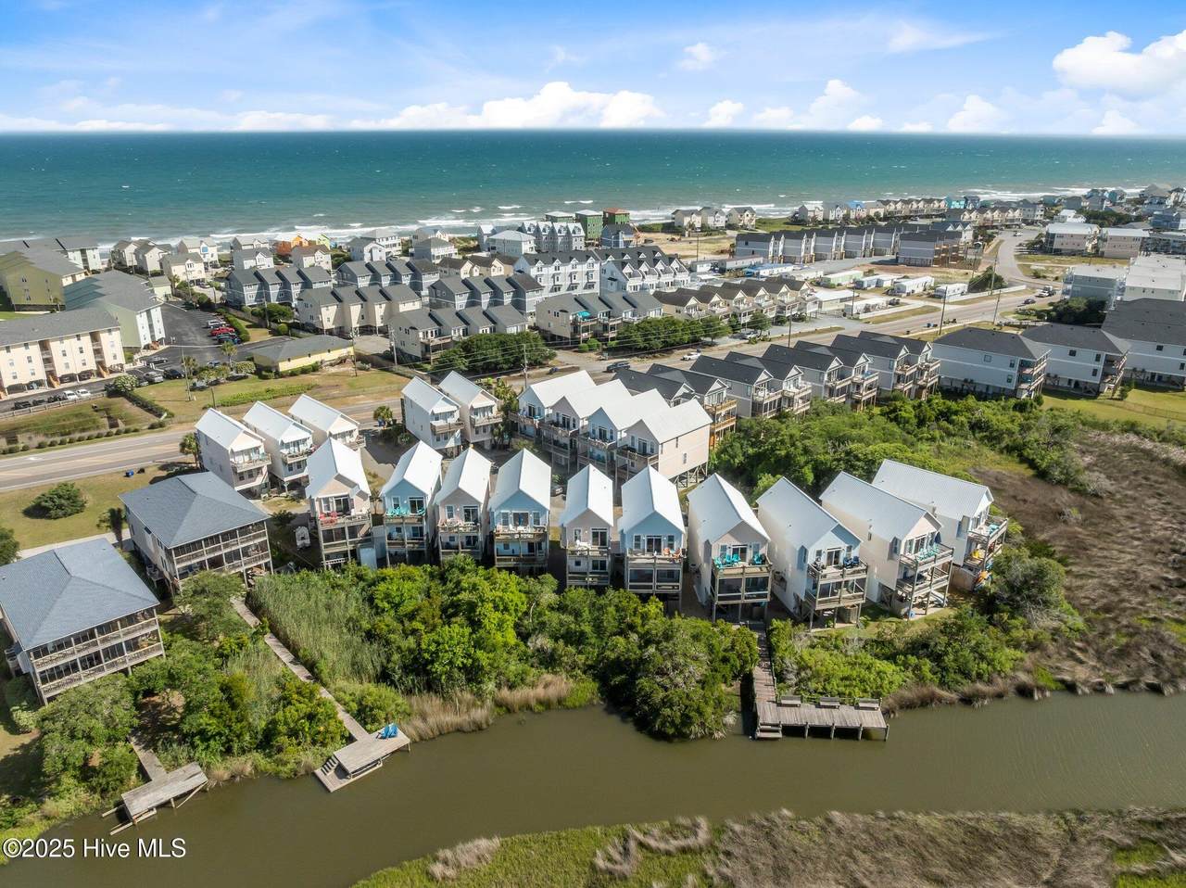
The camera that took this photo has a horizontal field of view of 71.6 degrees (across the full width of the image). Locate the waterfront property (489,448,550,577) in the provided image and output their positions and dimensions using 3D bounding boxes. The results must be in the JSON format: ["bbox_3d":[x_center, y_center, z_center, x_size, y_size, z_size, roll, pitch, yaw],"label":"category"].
[{"bbox_3d":[-8.300,8.600,98.100,6.400,11.600,13.900,-1,21,-2],"label":"waterfront property"}]

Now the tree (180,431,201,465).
[{"bbox_3d":[-59.956,0.958,123.273,2.900,5.600,2.900,0,21,0],"label":"tree"}]

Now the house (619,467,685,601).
[{"bbox_3d":[6.650,10.550,93.200,6.400,11.600,14.000,1,21,1],"label":"house"}]

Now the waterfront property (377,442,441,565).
[{"bbox_3d":[-21.660,7.198,100.142,5.341,10.784,13.933,-1,21,-2],"label":"waterfront property"}]

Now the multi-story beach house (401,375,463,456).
[{"bbox_3d":[-25.500,-3.850,131.500,5.200,10.900,13.700,-12,24,-30],"label":"multi-story beach house"}]

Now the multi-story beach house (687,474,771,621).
[{"bbox_3d":[14.784,11.066,90.208,6.393,10.947,14.244,-2,21,-5],"label":"multi-story beach house"}]

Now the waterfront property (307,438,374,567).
[{"bbox_3d":[-30.601,7.000,99.954,6.393,11.219,14.802,-7,22,-19],"label":"waterfront property"}]

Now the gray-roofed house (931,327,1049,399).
[{"bbox_3d":[79.300,-16.650,164.400,19.300,12.000,10.400,18,27,38],"label":"gray-roofed house"}]

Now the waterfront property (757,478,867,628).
[{"bbox_3d":[23.533,11.394,89.424,6.393,10.964,14.040,-5,22,-14],"label":"waterfront property"}]

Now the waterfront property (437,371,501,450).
[{"bbox_3d":[-19.950,-5.000,134.500,5.250,10.900,13.700,-12,24,-30],"label":"waterfront property"}]

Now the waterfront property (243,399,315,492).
[{"bbox_3d":[-44.688,0.426,118.213,4.986,10.331,13.562,-18,28,-40],"label":"waterfront property"}]

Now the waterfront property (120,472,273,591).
[{"bbox_3d":[-46.160,9.910,95.700,10.700,10.700,17.700,-19,28,-40],"label":"waterfront property"}]

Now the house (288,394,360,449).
[{"bbox_3d":[-39.162,-0.764,121.372,4.986,10.340,13.885,-18,28,-39],"label":"house"}]

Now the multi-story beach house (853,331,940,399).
[{"bbox_3d":[59.507,-15.815,161.595,15.298,10.465,6.700,18,27,38],"label":"multi-story beach house"}]

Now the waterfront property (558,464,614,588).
[{"bbox_3d":[-0.381,9.952,93.482,5.341,10.568,14.261,0,21,0],"label":"waterfront property"}]

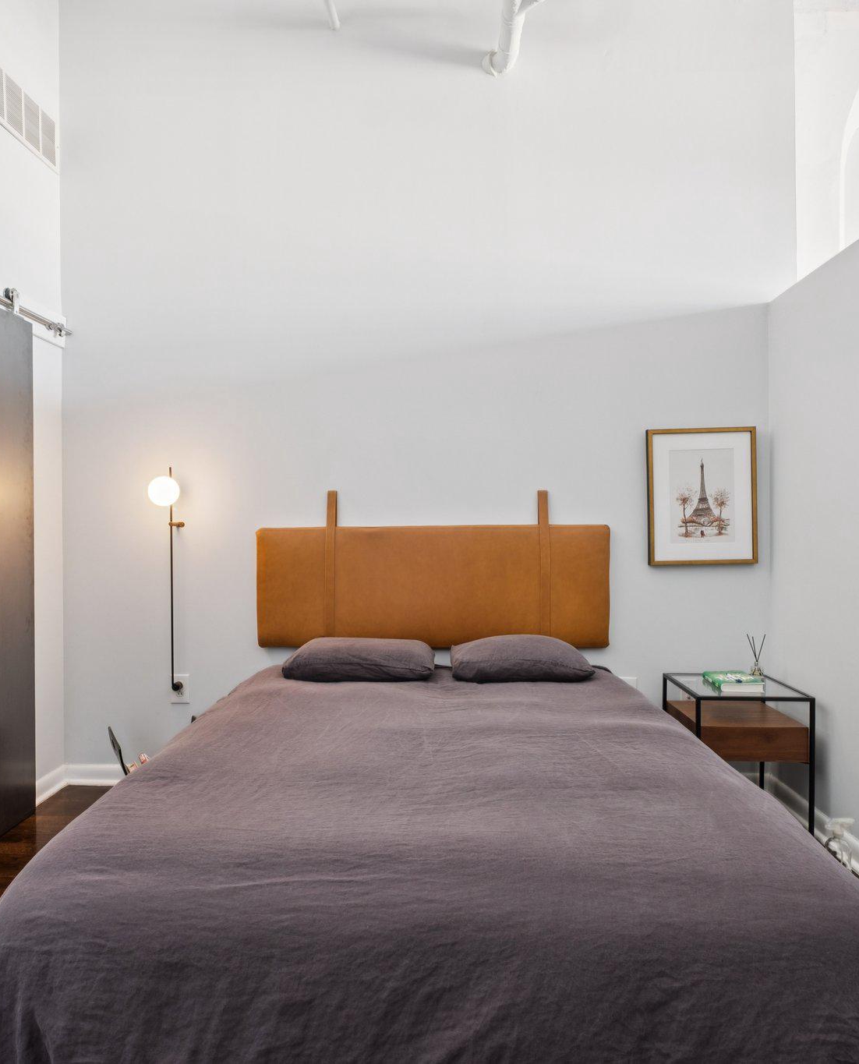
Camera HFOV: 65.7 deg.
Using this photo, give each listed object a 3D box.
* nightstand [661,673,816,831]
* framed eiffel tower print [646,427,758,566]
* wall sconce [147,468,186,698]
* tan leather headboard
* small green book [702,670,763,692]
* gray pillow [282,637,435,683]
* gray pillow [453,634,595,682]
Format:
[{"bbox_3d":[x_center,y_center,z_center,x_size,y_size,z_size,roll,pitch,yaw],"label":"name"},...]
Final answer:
[{"bbox_3d":[1.303,0.937,2.852,0.465,0.561,0.448,0,0,2],"label":"nightstand"},{"bbox_3d":[1.279,-0.165,3.127,0.499,0.634,0.035,-1,0,2],"label":"framed eiffel tower print"},{"bbox_3d":[-1.186,0.236,3.080,0.151,1.064,0.301,0,0,2],"label":"wall sconce"},{"bbox_3d":[0.012,0.173,3.156,1.658,0.739,0.065,0,0,2],"label":"tan leather headboard"},{"bbox_3d":[1.296,0.640,2.846,0.176,0.034,0.236,0,0,2],"label":"small green book"},{"bbox_3d":[-0.305,0.548,2.933,0.663,0.162,0.440,0,0,2],"label":"gray pillow"},{"bbox_3d":[0.403,0.540,2.909,0.614,0.175,0.440,0,0,2],"label":"gray pillow"}]

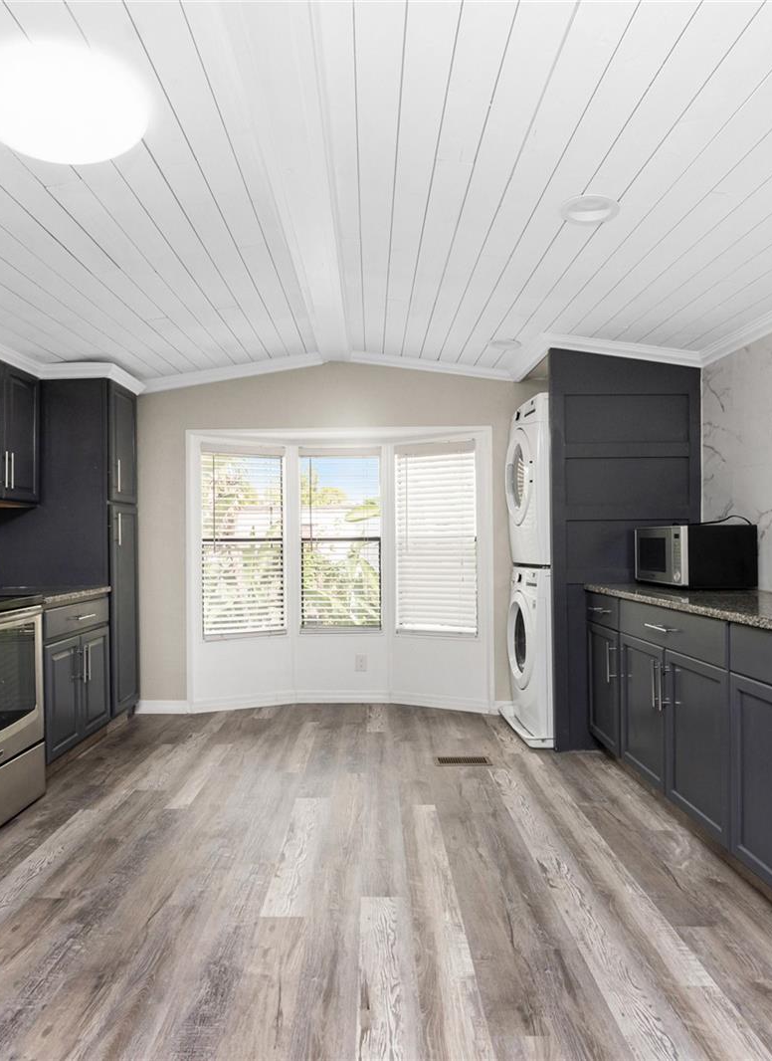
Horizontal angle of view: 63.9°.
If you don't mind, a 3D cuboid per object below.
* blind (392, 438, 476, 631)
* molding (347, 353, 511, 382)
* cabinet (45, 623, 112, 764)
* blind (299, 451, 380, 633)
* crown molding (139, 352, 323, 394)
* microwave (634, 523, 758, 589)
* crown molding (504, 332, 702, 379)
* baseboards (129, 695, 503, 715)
[{"bbox_3d":[0.344,0.061,4.317,0.600,1.340,0.050,-1,-1,23],"label":"blind"},{"bbox_3d":[0.313,-1.126,4.215,1.149,0.068,0.055,7,-1,2],"label":"molding"},{"bbox_3d":[-1.929,0.820,3.268,0.660,0.605,0.735,0,-1,-1],"label":"cabinet"},{"bbox_3d":[-0.332,0.074,4.524,0.601,1.340,0.050,0,-1,1],"label":"blind"},{"bbox_3d":[-1.061,-1.094,4.249,1.279,0.068,0.055,-9,-1,1],"label":"crown molding"},{"bbox_3d":[1.580,0.130,3.204,0.345,0.299,0.511,0,-1,-5],"label":"microwave"},{"bbox_3d":[1.305,-0.992,3.816,0.920,0.185,0.850,0,-1,-1],"label":"crown molding"},{"bbox_3d":[-0.461,1.213,4.379,2.490,0.090,0.296,0,-1,1],"label":"baseboards"}]

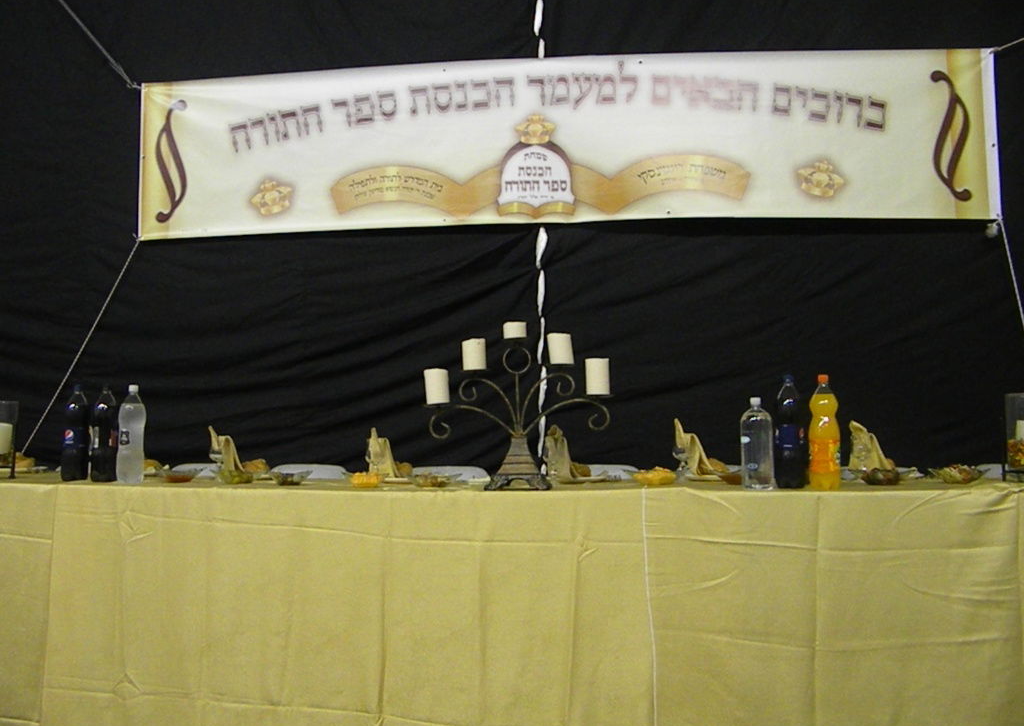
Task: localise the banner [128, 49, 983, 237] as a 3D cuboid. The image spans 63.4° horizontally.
[{"bbox_3d":[0.164,-1.032,4.020,4.160,0.800,0.060,0,-4,6],"label":"banner"}]

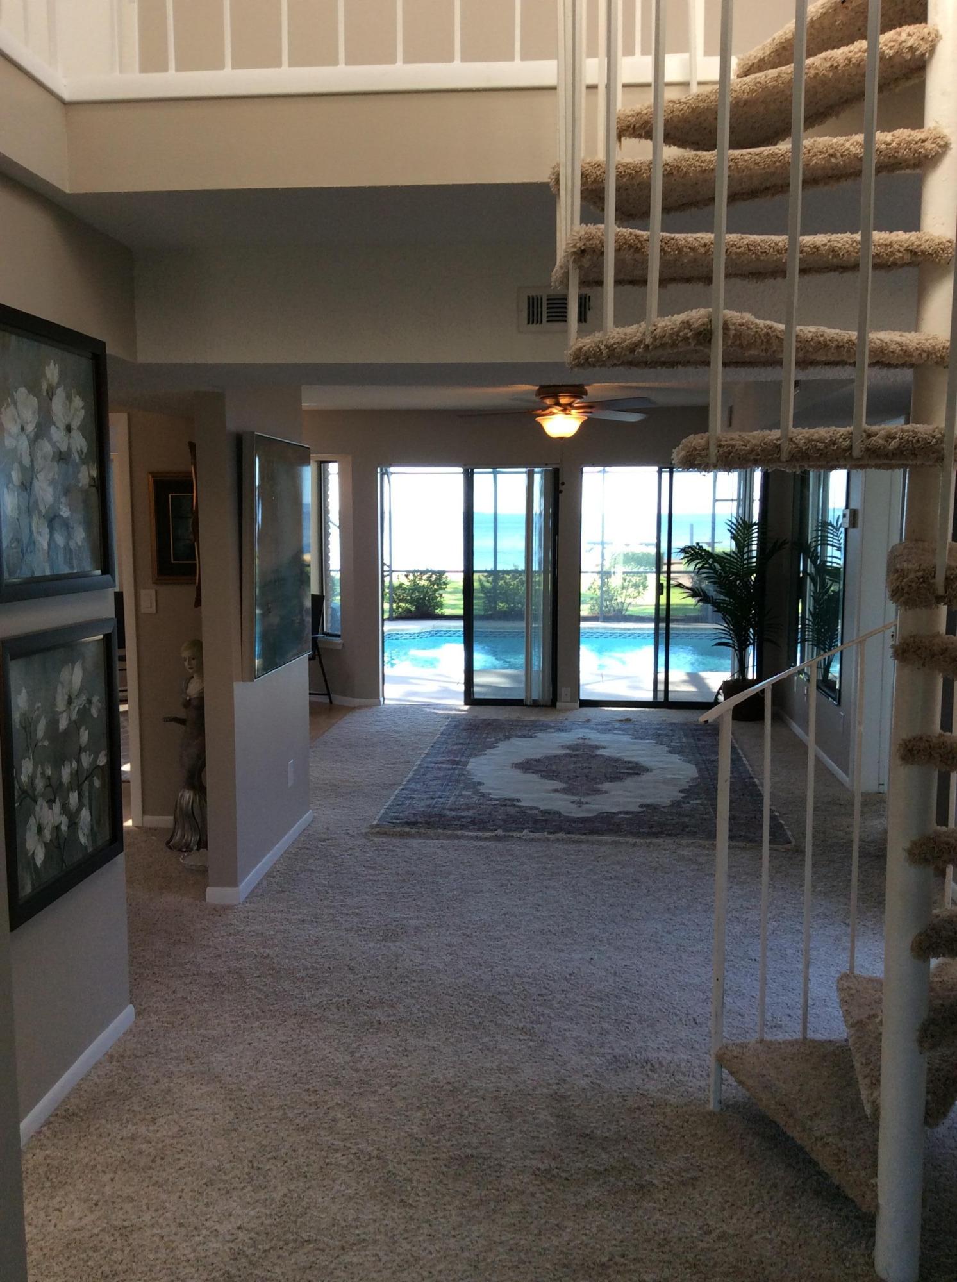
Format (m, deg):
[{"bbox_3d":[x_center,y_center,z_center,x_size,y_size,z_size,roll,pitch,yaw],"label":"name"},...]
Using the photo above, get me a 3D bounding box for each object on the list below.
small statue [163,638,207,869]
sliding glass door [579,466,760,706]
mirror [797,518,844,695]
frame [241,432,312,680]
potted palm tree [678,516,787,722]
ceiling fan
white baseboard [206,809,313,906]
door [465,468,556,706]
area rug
[{"bbox_3d":[-1.264,0.502,5.443,0.322,1.031,0.292,1,6,11],"label":"small statue"},{"bbox_3d":[1.553,-0.424,9.631,1.469,1.982,0.101,1,6,6],"label":"sliding glass door"},{"bbox_3d":[2.230,-0.402,7.803,0.040,1.460,1.370,0,6,4],"label":"mirror"},{"bbox_3d":[-0.897,-0.389,5.308,0.065,1.006,0.956,1,6,6],"label":"frame"},{"bbox_3d":[1.978,-0.174,9.188,0.805,1.569,0.744,1,6,6],"label":"potted palm tree"},{"bbox_3d":[0.476,-1.401,7.071,1.227,0.372,1.247,1,6,6],"label":"ceiling fan"},{"bbox_3d":[-0.985,0.977,5.517,0.151,0.075,1.318,1,6,6],"label":"white baseboard"},{"bbox_3d":[0.266,-0.435,9.751,0.765,1.972,0.060,1,6,6],"label":"door"},{"bbox_3d":[0.658,0.790,7.506,2.113,0.015,3.340,1,6,6],"label":"area rug"}]

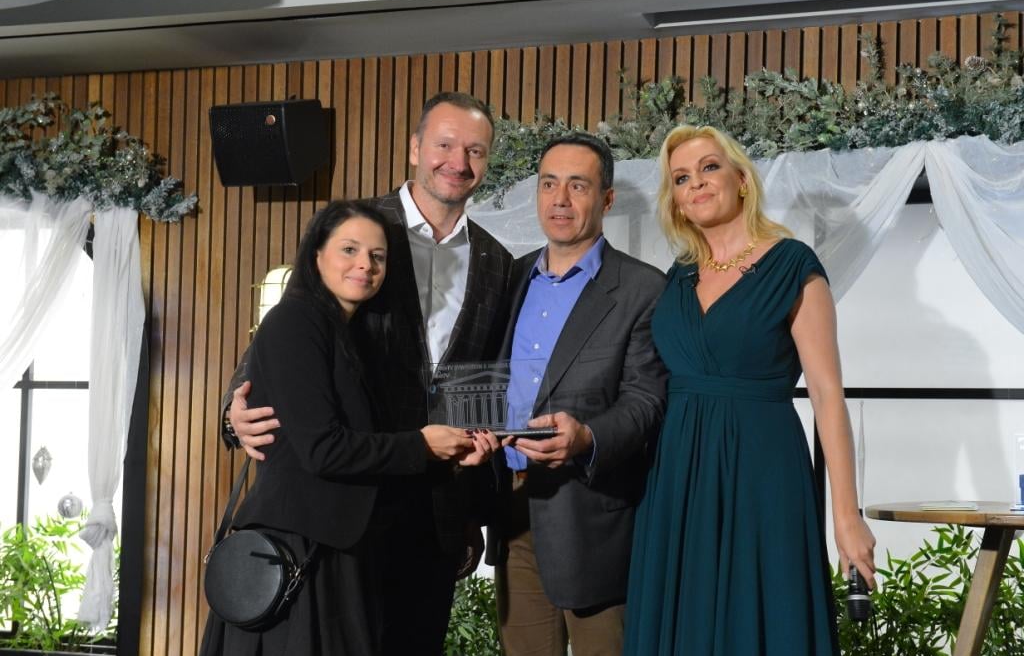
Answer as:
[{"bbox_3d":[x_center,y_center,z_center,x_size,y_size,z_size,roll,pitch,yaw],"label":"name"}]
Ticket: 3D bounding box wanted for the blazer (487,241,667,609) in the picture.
[{"bbox_3d":[0.117,0.205,3.470,0.500,0.780,0.350,-1,-5,30],"label":"blazer"}]

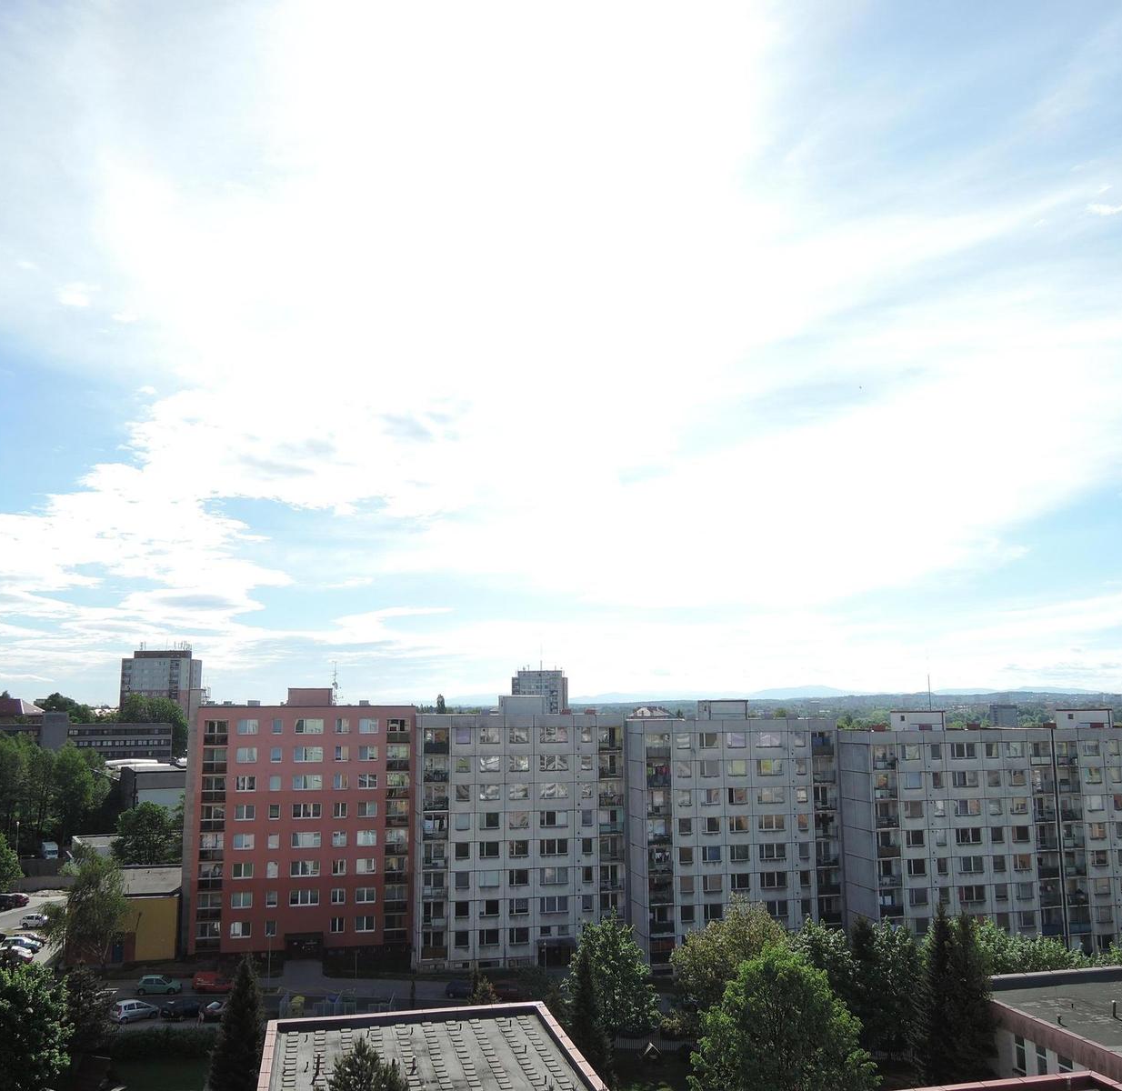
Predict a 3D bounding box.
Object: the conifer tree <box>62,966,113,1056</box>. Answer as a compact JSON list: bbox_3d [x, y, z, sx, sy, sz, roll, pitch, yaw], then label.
[{"bbox_3d":[-36.720,35.790,77.610,4.200,6.500,4.200,4,-9,-24],"label":"conifer tree"}]

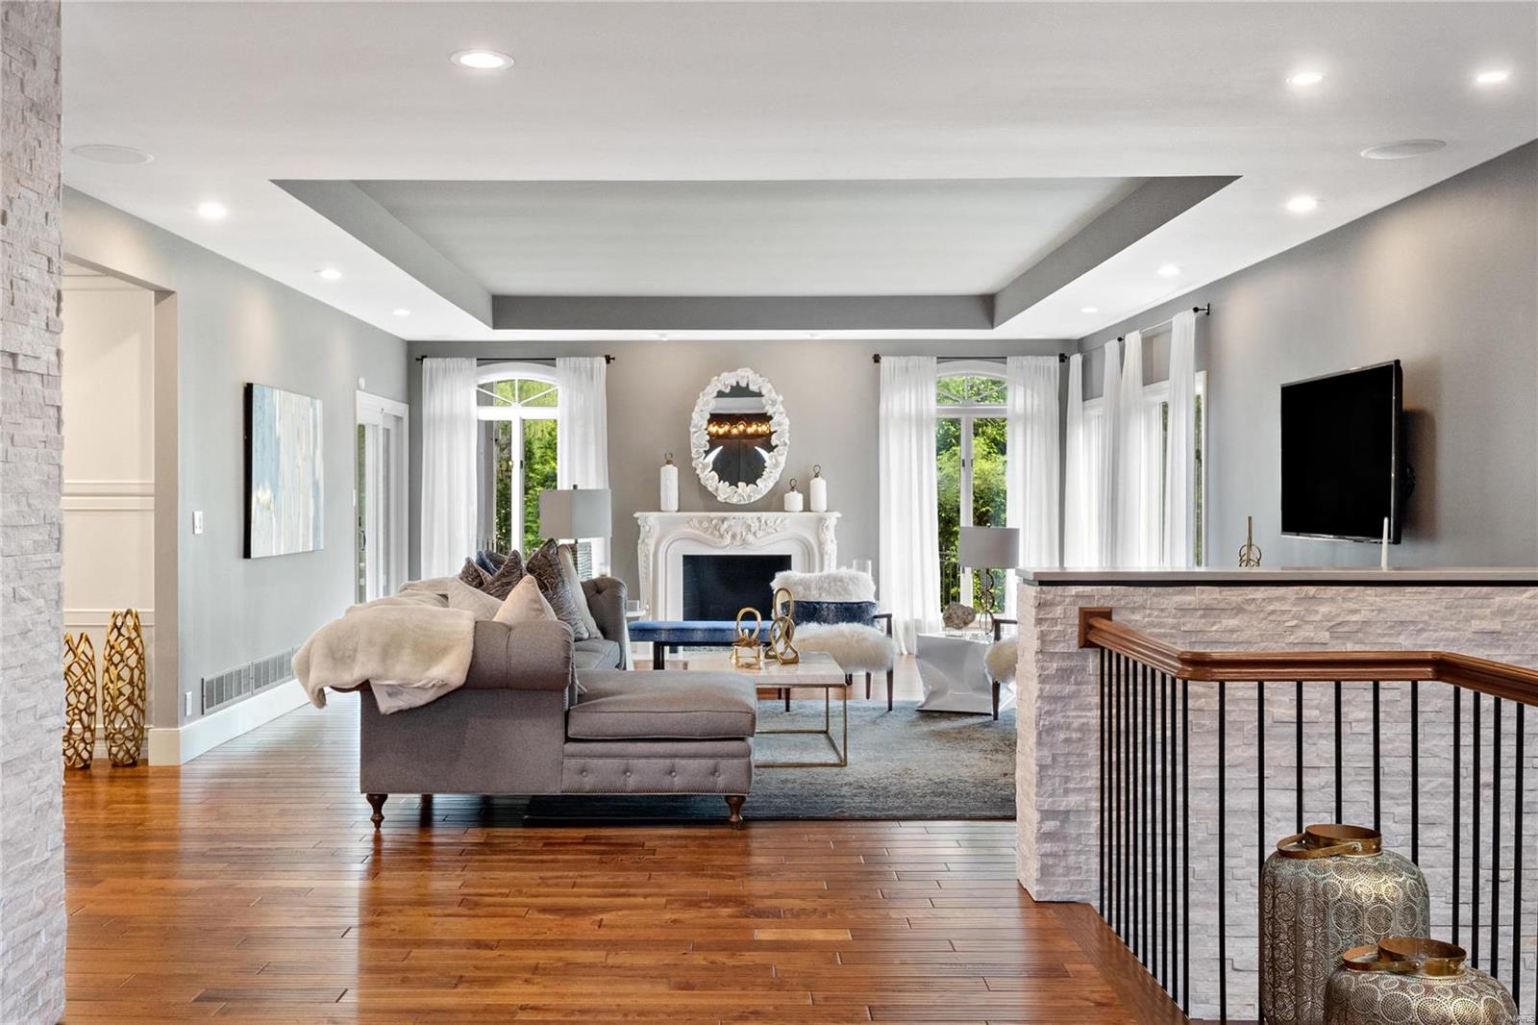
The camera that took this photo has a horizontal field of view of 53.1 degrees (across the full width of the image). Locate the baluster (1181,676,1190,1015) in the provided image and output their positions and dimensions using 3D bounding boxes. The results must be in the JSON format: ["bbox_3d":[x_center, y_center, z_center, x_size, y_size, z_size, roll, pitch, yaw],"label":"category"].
[{"bbox_3d":[1.112,0.897,4.101,0.013,0.893,0.013,0,1,-1],"label":"baluster"}]

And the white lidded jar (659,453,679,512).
[{"bbox_3d":[-0.812,-0.246,12.590,0.144,0.490,0.144,0,1,0],"label":"white lidded jar"}]

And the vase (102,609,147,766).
[{"bbox_3d":[-3.237,0.871,7.720,0.225,0.785,0.225,0,1,-1],"label":"vase"}]

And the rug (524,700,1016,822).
[{"bbox_3d":[0.406,1.277,8.440,2.960,0.015,3.800,0,1,-1],"label":"rug"}]

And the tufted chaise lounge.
[{"bbox_3d":[-0.875,0.853,6.770,1.630,0.845,1.060,0,1,-1],"label":"tufted chaise lounge"}]

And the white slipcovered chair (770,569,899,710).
[{"bbox_3d":[0.411,0.803,9.830,0.720,0.860,0.750,0,1,-7],"label":"white slipcovered chair"}]

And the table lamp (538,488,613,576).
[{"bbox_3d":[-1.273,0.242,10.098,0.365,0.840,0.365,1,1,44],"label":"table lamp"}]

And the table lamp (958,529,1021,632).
[{"bbox_3d":[1.395,0.430,9.750,0.385,0.695,0.385,0,1,-1],"label":"table lamp"}]

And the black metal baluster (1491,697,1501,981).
[{"bbox_3d":[1.731,0.872,3.661,0.016,0.858,0.016,0,1,-1],"label":"black metal baluster"}]

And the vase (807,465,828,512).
[{"bbox_3d":[0.406,-0.192,12.590,0.142,0.389,0.142,0,1,-1],"label":"vase"}]

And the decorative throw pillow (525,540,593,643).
[{"bbox_3d":[-1.234,0.450,9.000,0.170,0.530,0.480,-18,-5,18],"label":"decorative throw pillow"}]

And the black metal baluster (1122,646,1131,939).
[{"bbox_3d":[1.103,0.889,4.739,0.013,0.893,0.013,0,1,-1],"label":"black metal baluster"}]

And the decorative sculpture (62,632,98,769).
[{"bbox_3d":[-3.442,0.921,7.660,0.200,0.685,0.200,0,1,-1],"label":"decorative sculpture"}]

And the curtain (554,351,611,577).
[{"bbox_3d":[-1.586,-0.054,13.117,0.480,2.550,0.120,0,1,-1],"label":"curtain"}]

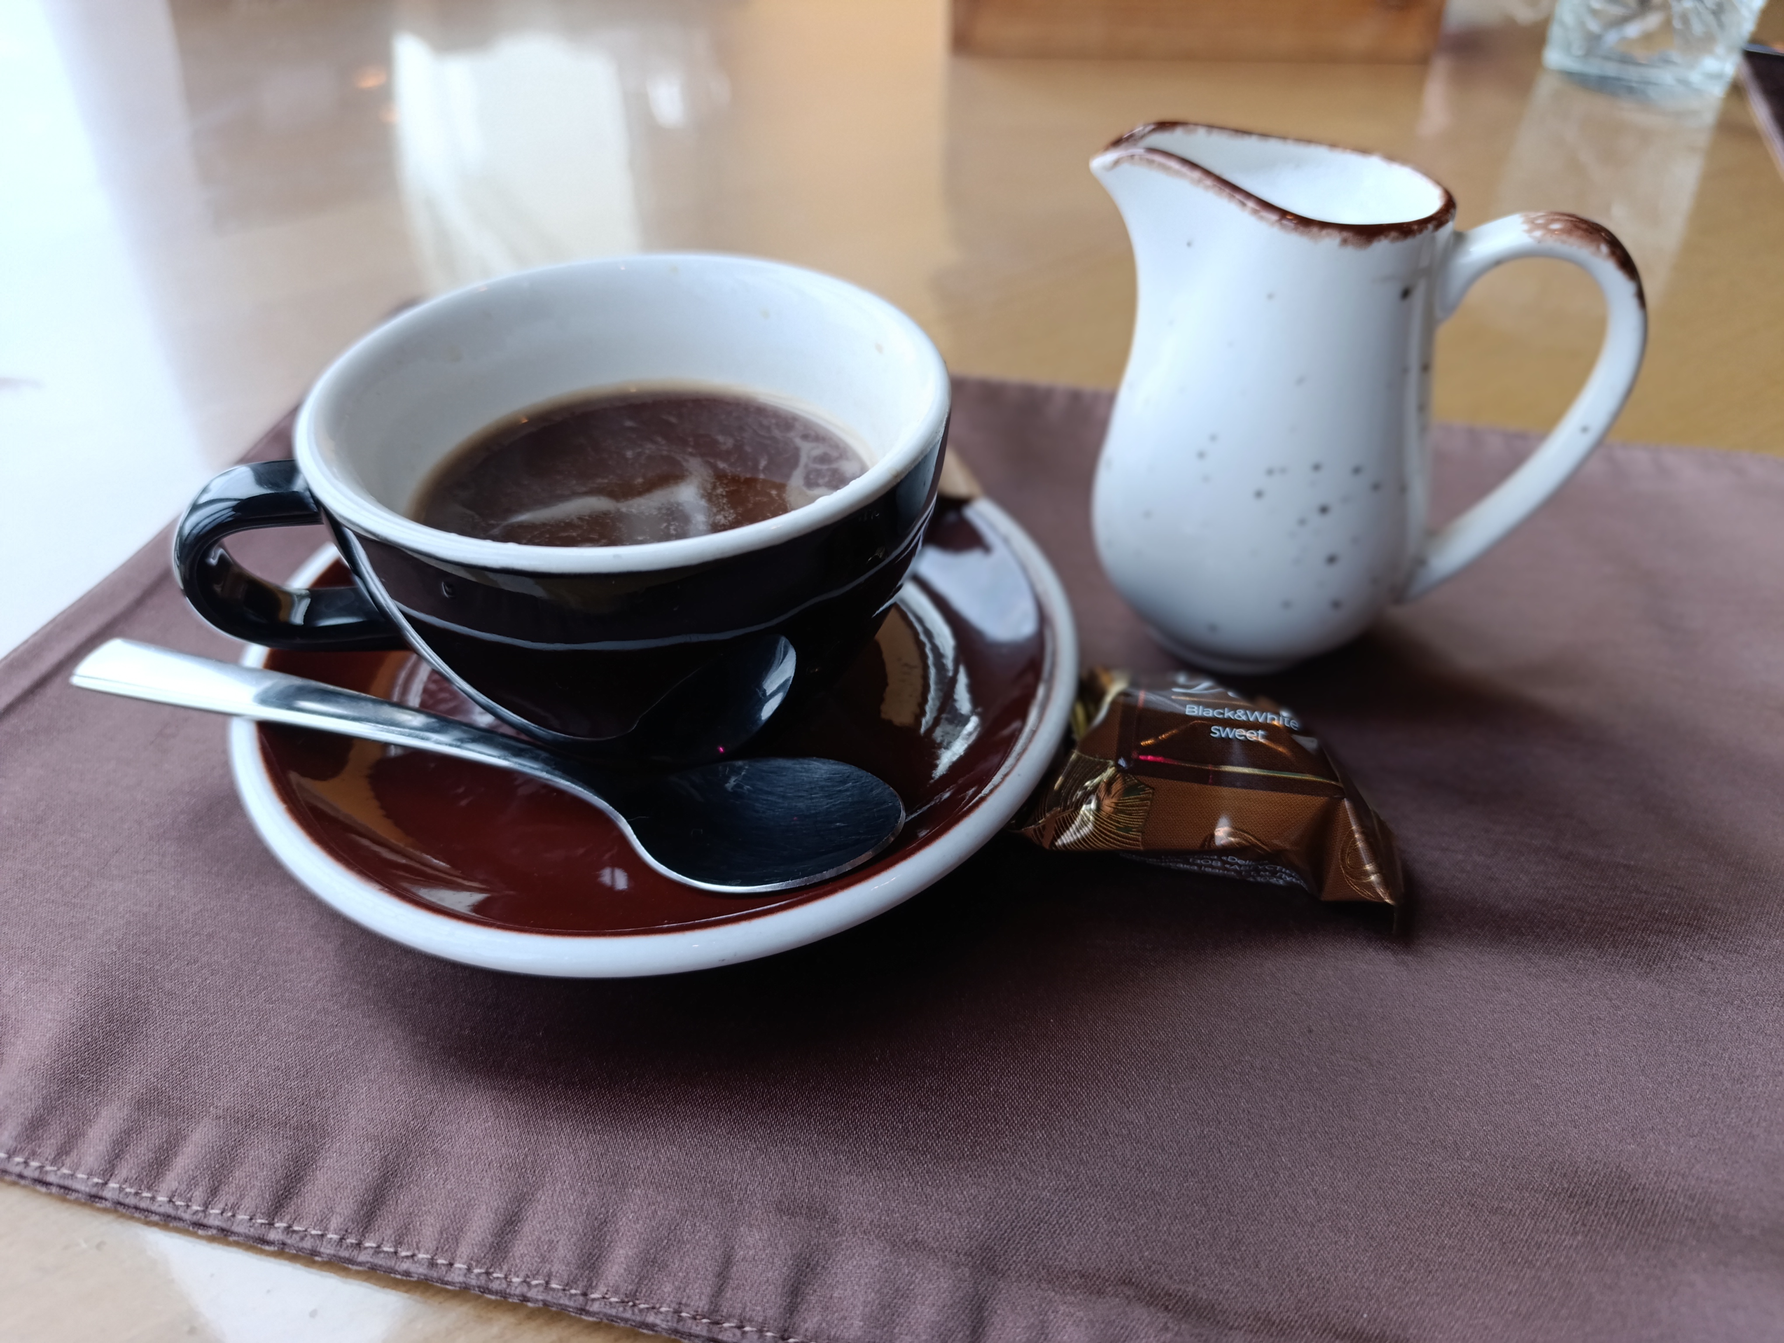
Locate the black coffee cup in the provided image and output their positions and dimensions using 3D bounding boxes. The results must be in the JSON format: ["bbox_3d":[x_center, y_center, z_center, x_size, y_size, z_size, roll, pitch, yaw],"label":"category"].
[{"bbox_3d":[-0.052,-0.021,0.206,0.125,0.064,0.100,-9,43,-12],"label":"black coffee cup"}]

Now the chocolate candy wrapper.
[{"bbox_3d":[0.059,0.018,0.215,0.065,0.018,0.040,9,42,8],"label":"chocolate candy wrapper"}]

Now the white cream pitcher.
[{"bbox_3d":[0.081,-0.047,0.231,0.096,0.094,0.070,10,42,9],"label":"white cream pitcher"}]

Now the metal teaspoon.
[{"bbox_3d":[-0.068,0.015,0.196,0.141,0.017,0.031,12,43,6],"label":"metal teaspoon"}]

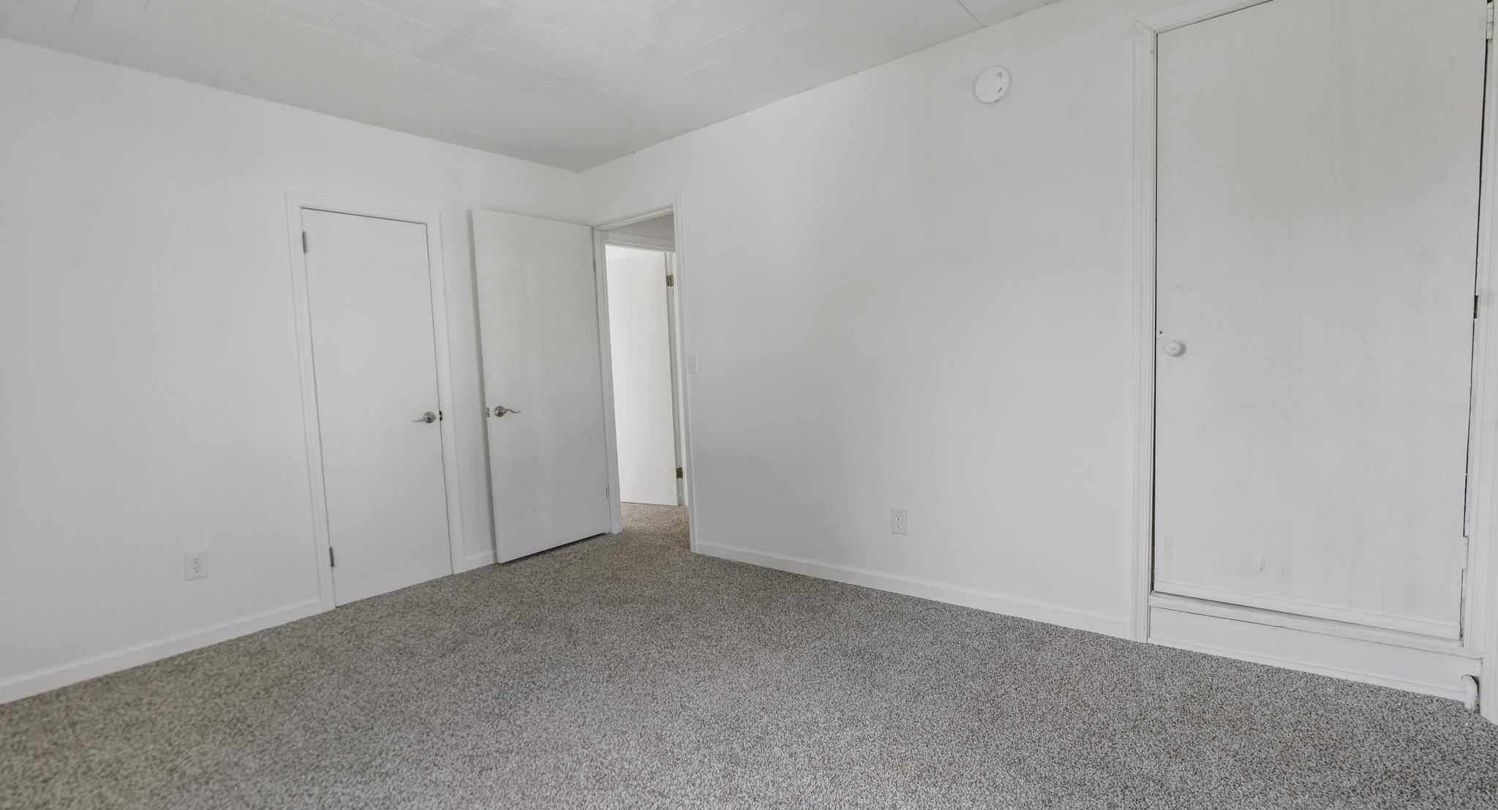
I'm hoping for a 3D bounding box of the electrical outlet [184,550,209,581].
[{"bbox_3d":[-2.353,0.684,2.838,0.012,0.117,0.075,1,5,40],"label":"electrical outlet"}]

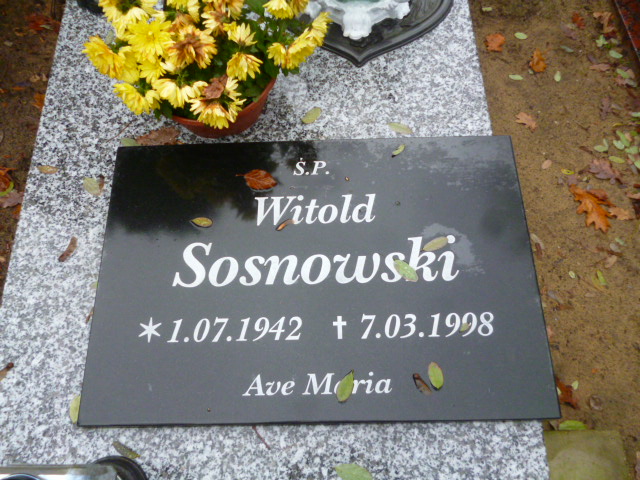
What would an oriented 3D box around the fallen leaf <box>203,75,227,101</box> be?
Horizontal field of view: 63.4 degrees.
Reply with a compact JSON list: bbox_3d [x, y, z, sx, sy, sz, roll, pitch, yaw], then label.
[{"bbox_3d":[-0.140,-0.203,0.688,0.026,0.018,0.041,32,73,13],"label":"fallen leaf"}]

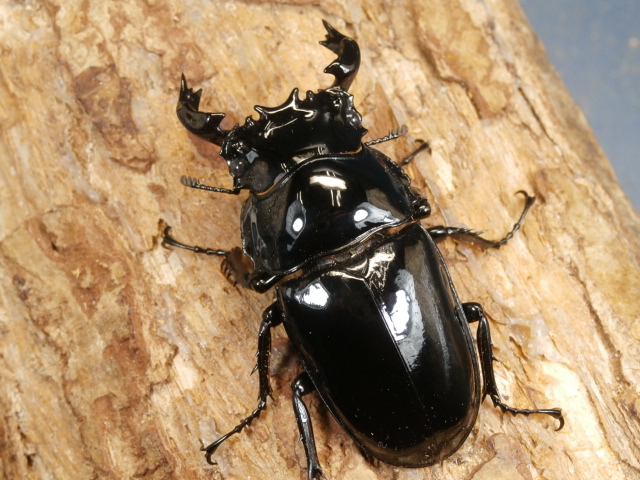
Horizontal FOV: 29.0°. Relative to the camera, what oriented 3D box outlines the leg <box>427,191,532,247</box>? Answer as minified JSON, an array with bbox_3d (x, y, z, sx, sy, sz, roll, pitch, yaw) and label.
[{"bbox_3d":[0.022,-0.002,0.163,0.019,0.006,0.006,-31,63,-20],"label":"leg"}]

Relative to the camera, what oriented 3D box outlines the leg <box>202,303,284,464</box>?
[{"bbox_3d":[-0.008,0.017,0.149,0.004,0.008,0.022,21,58,11],"label":"leg"}]

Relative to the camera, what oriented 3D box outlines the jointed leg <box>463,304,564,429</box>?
[{"bbox_3d":[0.022,0.016,0.151,0.006,0.008,0.019,-38,65,-23],"label":"jointed leg"}]

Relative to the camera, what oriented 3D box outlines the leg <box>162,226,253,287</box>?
[{"bbox_3d":[-0.013,0.002,0.160,0.017,0.006,0.004,29,60,16],"label":"leg"}]

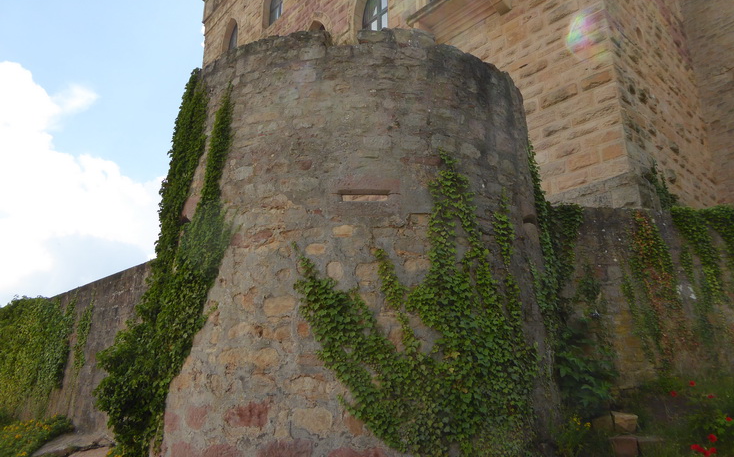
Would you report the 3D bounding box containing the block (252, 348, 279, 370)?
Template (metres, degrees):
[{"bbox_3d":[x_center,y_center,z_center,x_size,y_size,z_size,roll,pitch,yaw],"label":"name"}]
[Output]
[{"bbox_3d":[-0.972,1.300,5.085,0.284,0.202,0.200,-6,-16,20],"label":"block"}]

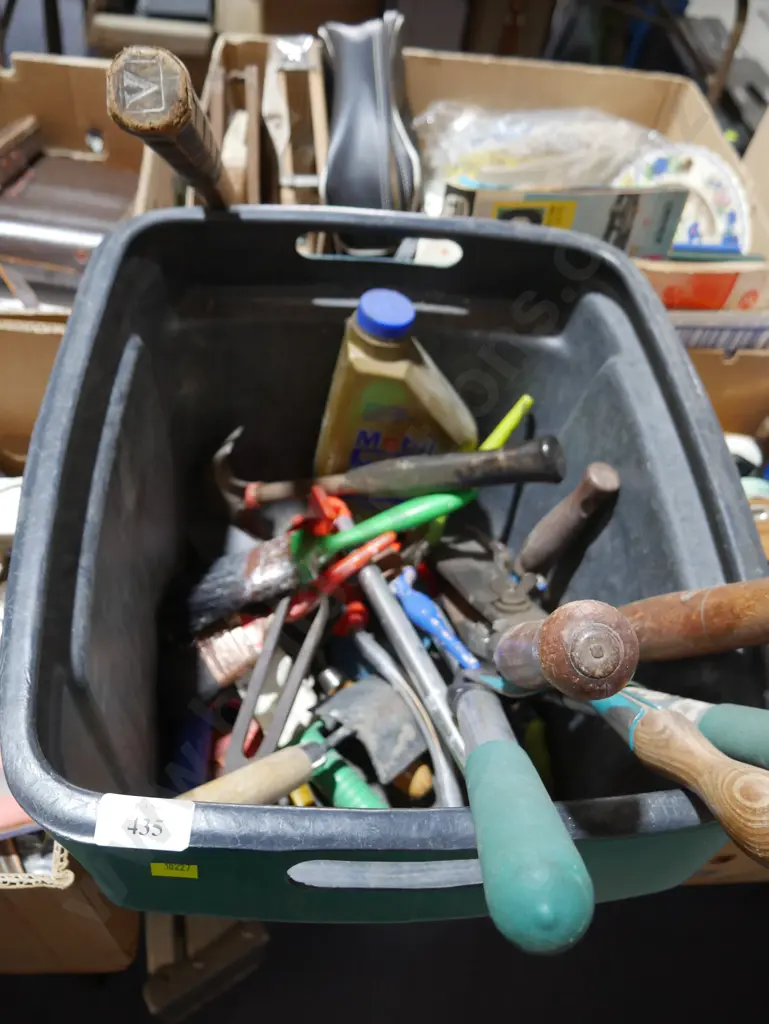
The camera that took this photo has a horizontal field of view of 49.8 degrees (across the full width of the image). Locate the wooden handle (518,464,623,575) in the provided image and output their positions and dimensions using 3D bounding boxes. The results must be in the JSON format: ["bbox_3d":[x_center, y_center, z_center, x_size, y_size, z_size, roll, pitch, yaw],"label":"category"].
[{"bbox_3d":[0.145,0.010,0.656,0.034,0.124,0.034,16,51,-6],"label":"wooden handle"}]

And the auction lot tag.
[{"bbox_3d":[-0.100,0.130,0.346,0.038,0.002,0.021,6,78,-5],"label":"auction lot tag"}]

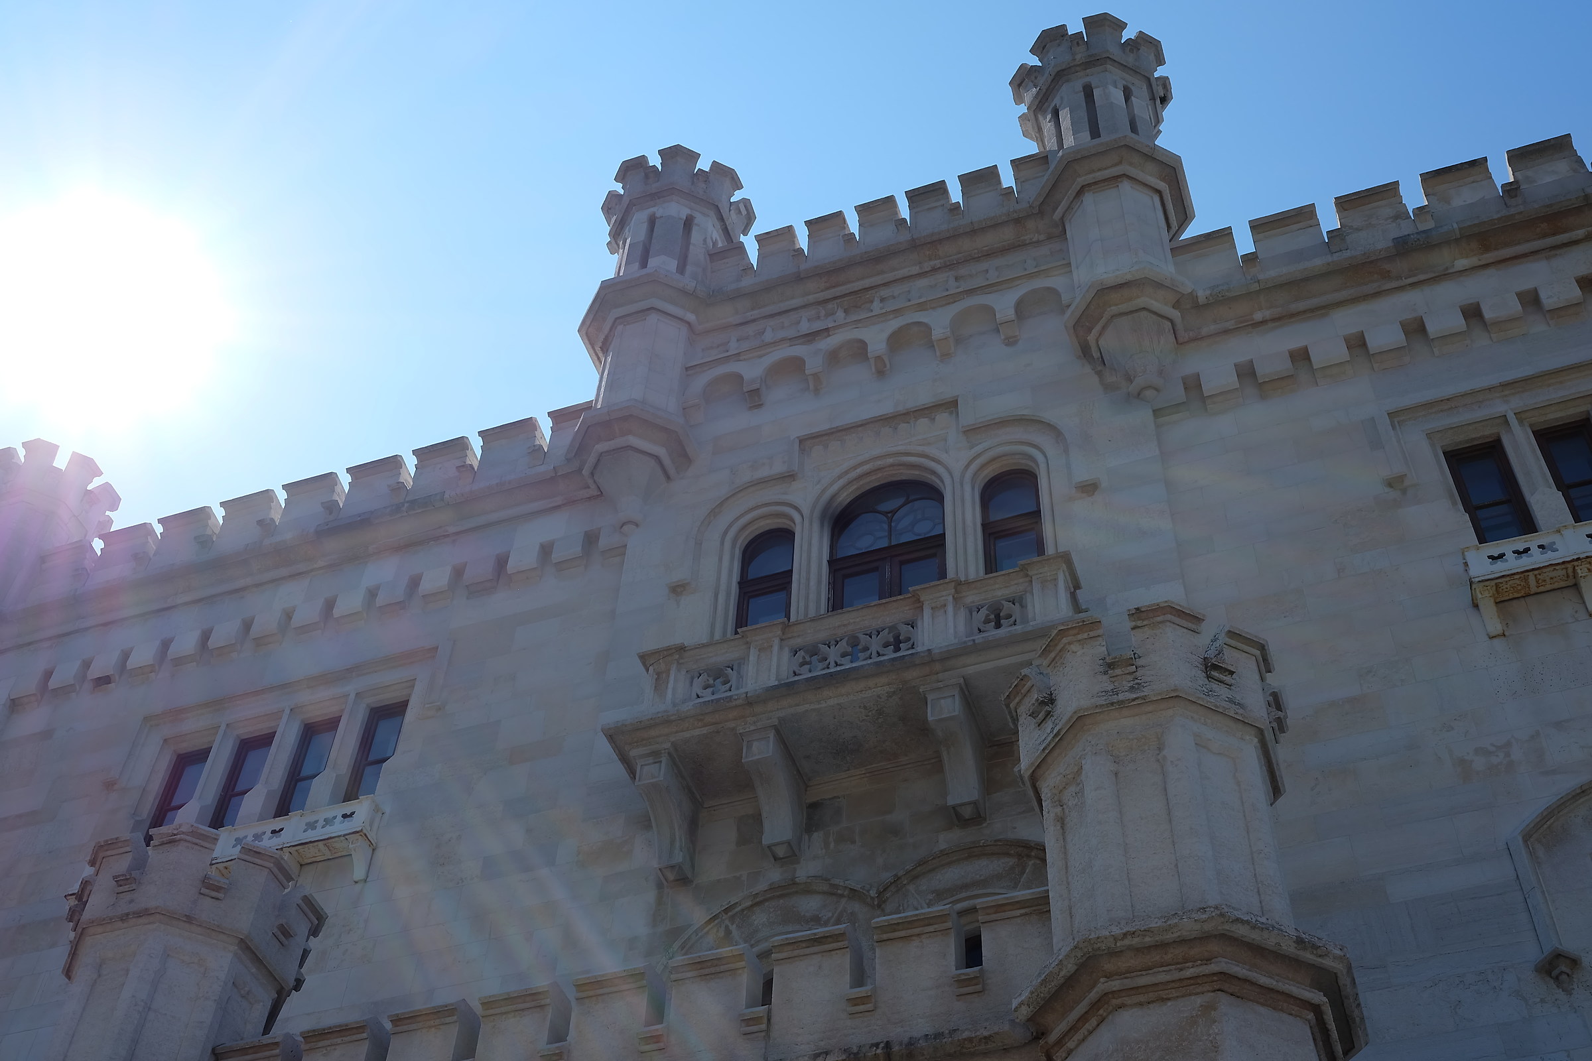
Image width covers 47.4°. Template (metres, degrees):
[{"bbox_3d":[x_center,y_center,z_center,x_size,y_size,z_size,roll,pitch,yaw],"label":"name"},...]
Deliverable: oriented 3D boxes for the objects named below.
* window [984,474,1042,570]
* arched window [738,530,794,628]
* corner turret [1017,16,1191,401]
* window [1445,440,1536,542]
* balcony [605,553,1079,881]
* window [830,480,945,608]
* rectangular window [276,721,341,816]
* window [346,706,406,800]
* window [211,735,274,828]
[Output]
[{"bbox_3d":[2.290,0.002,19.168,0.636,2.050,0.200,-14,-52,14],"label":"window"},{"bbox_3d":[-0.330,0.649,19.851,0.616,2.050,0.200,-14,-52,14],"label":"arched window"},{"bbox_3d":[3.939,-3.736,22.173,2.064,7.248,2.064,-14,-52,14],"label":"corner turret"},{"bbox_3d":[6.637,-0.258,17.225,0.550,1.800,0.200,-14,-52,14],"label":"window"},{"bbox_3d":[0.578,1.697,16.660,4.644,2.143,1.248,-14,-52,14],"label":"balcony"},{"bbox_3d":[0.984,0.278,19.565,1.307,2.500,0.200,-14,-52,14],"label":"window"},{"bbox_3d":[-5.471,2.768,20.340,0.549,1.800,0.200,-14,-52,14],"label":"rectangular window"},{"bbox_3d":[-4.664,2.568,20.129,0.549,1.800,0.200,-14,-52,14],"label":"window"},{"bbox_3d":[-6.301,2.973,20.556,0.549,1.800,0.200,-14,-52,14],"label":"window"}]

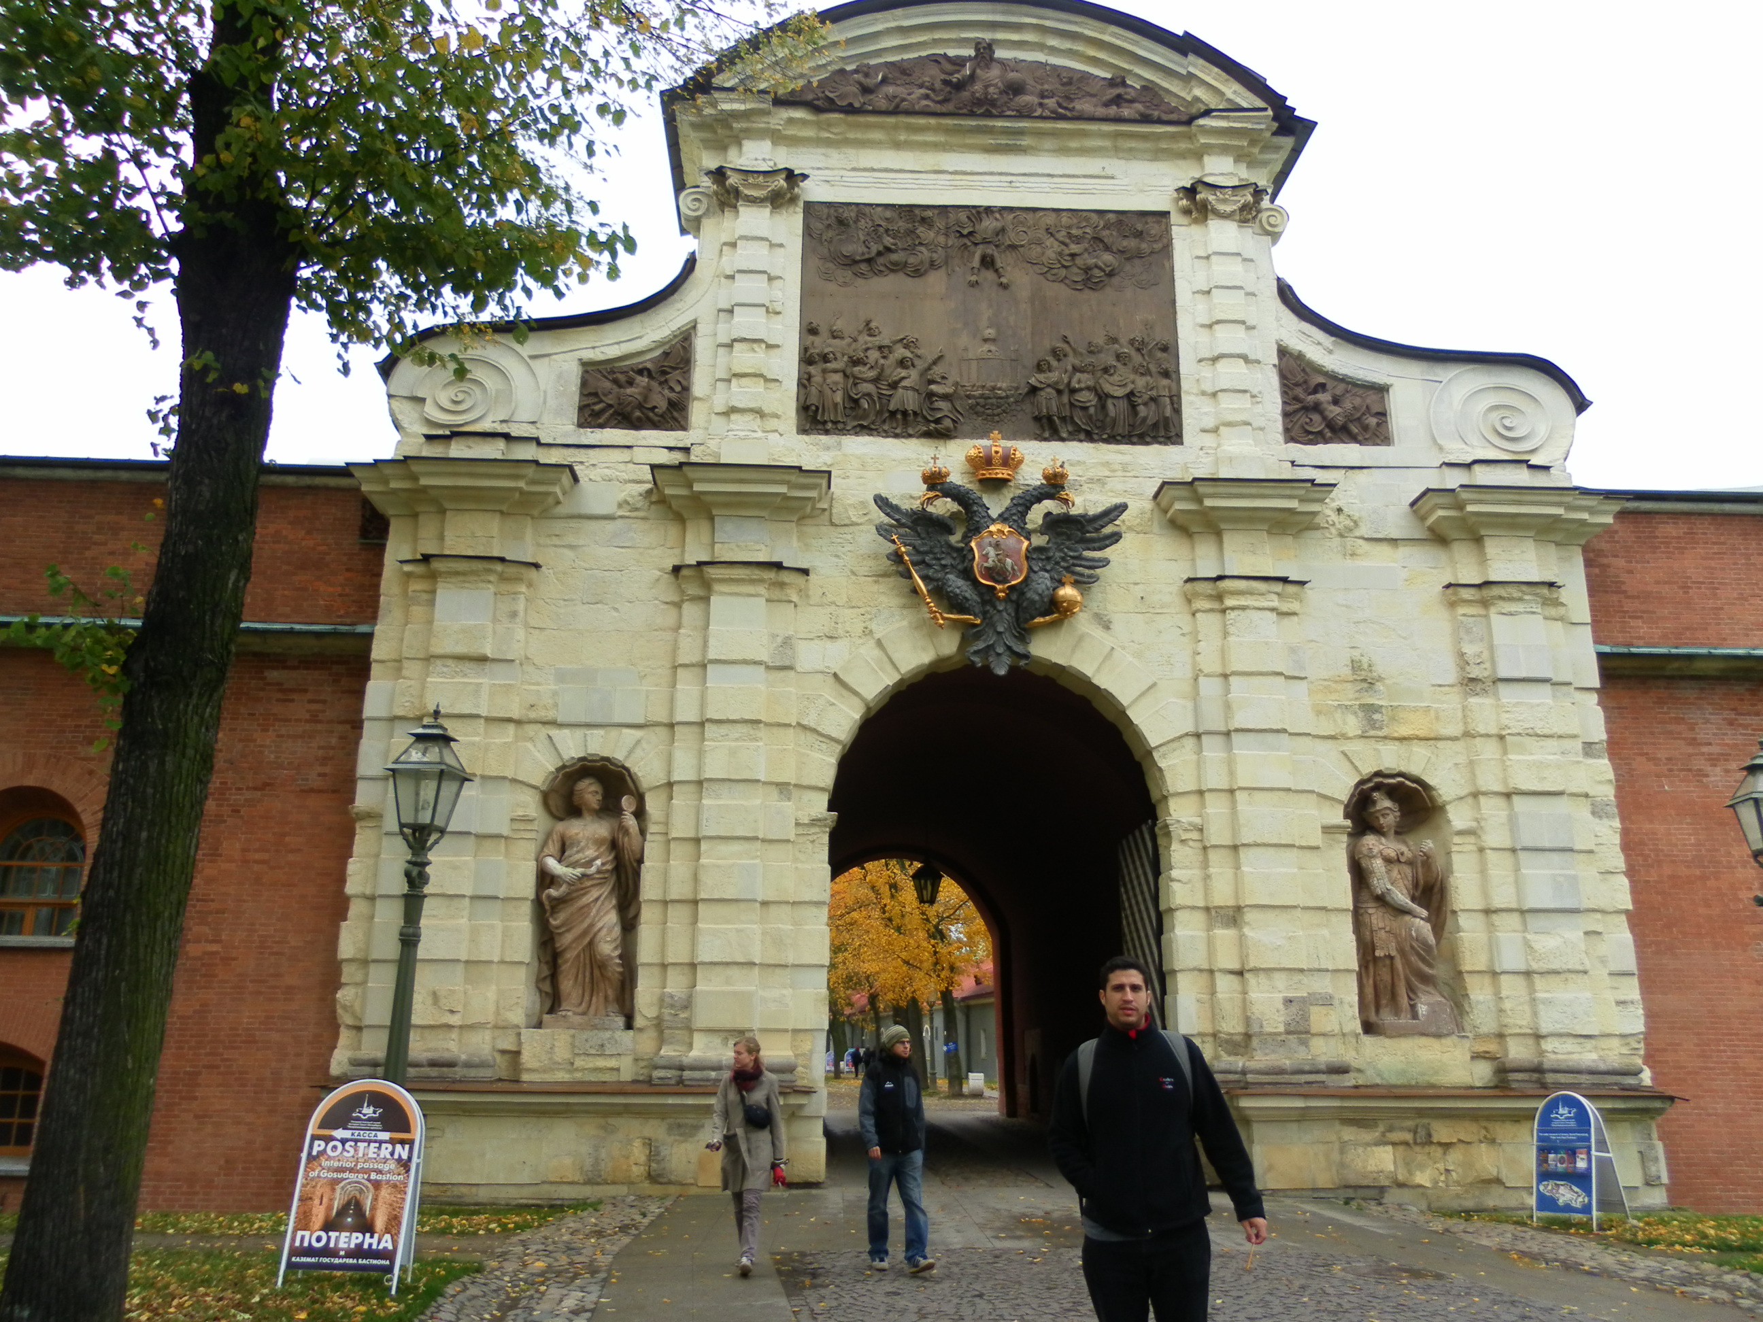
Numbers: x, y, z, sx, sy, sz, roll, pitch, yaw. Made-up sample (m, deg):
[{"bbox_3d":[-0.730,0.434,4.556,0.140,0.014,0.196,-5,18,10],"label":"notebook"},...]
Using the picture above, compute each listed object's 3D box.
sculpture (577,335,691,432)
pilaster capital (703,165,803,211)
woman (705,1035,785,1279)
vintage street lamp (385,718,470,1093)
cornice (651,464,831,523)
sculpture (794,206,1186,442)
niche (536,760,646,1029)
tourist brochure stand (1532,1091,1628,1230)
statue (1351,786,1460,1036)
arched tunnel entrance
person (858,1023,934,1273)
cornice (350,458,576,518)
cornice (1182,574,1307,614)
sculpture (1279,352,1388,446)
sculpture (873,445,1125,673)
[{"bbox_3d":[-3.390,-3.862,19.669,1.540,1.450,0.220,1,-15,-2],"label":"sculpture"},{"bbox_3d":[-1.755,-6.614,20.143,1.460,0.540,0.550,1,-15,-2],"label":"pilaster capital"},{"bbox_3d":[-0.996,3.673,10.684,0.600,1.675,0.440,0,-15,3],"label":"woman"},{"bbox_3d":[-3.579,2.375,10.815,0.480,4.170,0.480,-1,-15,5],"label":"vintage street lamp"},{"bbox_3d":[-1.851,-2.183,18.927,2.357,0.570,0.750,1,-15,-2],"label":"cornice"},{"bbox_3d":[1.573,-4.943,20.603,5.450,3.720,0.300,1,-15,-3],"label":"sculpture"},{"bbox_3d":[-3.669,2.964,18.154,1.340,3.350,0.770,1,-15,-2],"label":"niche"},{"bbox_3d":[6.770,4.871,13.985,0.600,1.250,0.650,11,-18,-34],"label":"tourist brochure stand"},{"bbox_3d":[6.871,3.252,19.018,1.470,3.450,0.900,1,-15,-3],"label":"statue"},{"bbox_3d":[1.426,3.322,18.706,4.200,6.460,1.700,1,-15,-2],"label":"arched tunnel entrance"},{"bbox_3d":[0.114,3.687,10.837,0.540,1.770,0.450,8,-17,-27],"label":"person"},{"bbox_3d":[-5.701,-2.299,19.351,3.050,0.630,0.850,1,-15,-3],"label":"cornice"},{"bbox_3d":[5.114,-0.873,19.585,1.720,0.500,0.520,1,-15,-3],"label":"cornice"},{"bbox_3d":[6.566,-3.817,20.615,1.600,1.420,0.270,1,-15,-3],"label":"sculpture"},{"bbox_3d":[1.604,-1.433,19.520,3.400,3.350,0.650,1,-15,-3],"label":"sculpture"}]

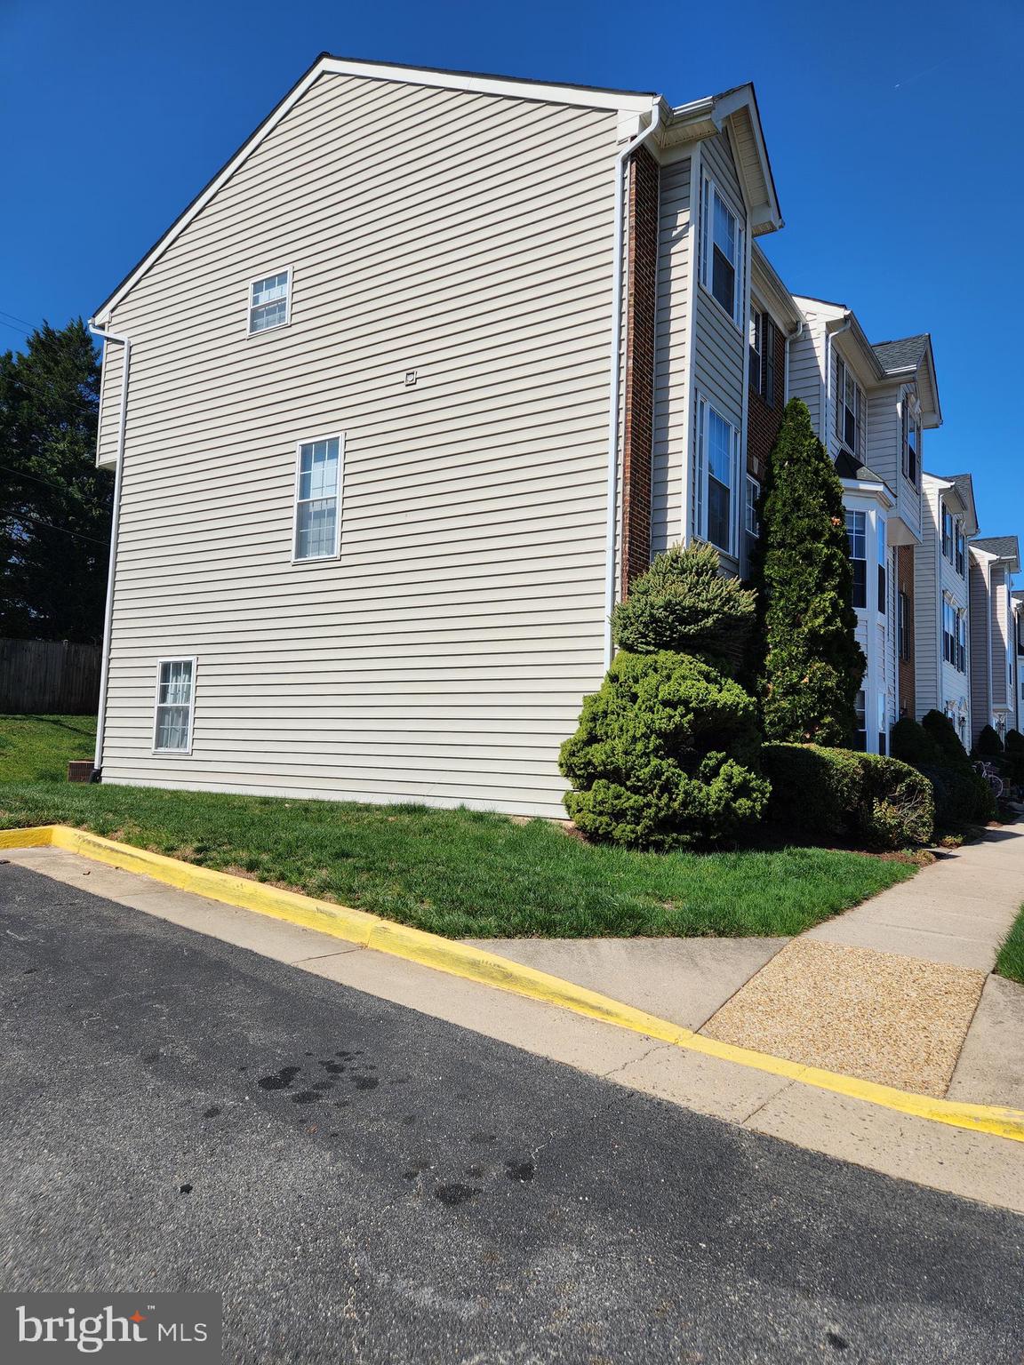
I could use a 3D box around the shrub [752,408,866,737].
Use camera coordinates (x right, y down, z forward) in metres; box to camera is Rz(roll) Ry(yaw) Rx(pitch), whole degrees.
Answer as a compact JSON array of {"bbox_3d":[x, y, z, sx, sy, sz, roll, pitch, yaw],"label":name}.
[{"bbox_3d":[4.216,-1.047,12.973,1.600,6.105,1.600,-1,-5,32],"label":"shrub"}]

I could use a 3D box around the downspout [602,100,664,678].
[{"bbox_3d":[1.327,-2.566,10.246,0.595,8.216,0.140,-1,-5,32],"label":"downspout"}]

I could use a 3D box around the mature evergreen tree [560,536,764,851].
[{"bbox_3d":[1.521,0.133,9.236,2.050,3.057,2.050,2,-4,0],"label":"mature evergreen tree"}]

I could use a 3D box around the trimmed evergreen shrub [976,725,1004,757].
[{"bbox_3d":[14.452,2.439,27.416,1.500,2.267,1.500,-1,-5,32],"label":"trimmed evergreen shrub"}]

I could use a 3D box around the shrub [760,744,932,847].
[{"bbox_3d":[4.470,1.511,12.238,2.050,1.210,1.300,-1,-5,32],"label":"shrub"}]

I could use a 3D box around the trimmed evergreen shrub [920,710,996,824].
[{"bbox_3d":[8.875,1.655,18.420,2.000,2.164,2.000,-1,-5,32],"label":"trimmed evergreen shrub"}]

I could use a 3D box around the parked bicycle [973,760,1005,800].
[{"bbox_3d":[12.488,2.650,24.500,1.700,1.060,0.600,-1,-5,32],"label":"parked bicycle"}]

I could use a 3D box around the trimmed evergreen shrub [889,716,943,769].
[{"bbox_3d":[7.851,1.641,17.728,1.200,1.928,1.200,-1,-5,32],"label":"trimmed evergreen shrub"}]

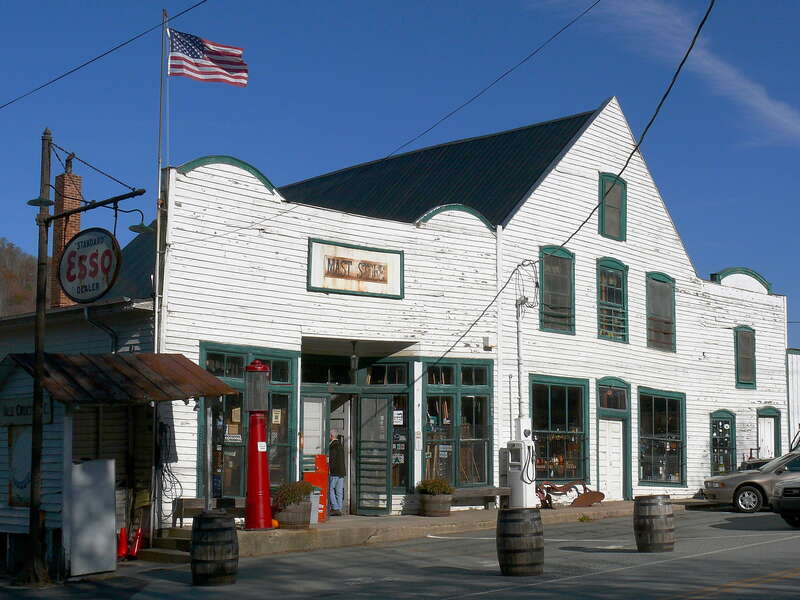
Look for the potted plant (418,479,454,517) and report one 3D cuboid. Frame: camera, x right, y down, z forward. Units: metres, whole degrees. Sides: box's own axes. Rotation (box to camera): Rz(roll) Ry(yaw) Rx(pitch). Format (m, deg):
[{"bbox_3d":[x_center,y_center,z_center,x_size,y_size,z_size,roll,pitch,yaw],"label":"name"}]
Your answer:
[{"bbox_3d":[0.733,4.011,21.642,0.720,0.720,0.720,0,-7,2],"label":"potted plant"}]

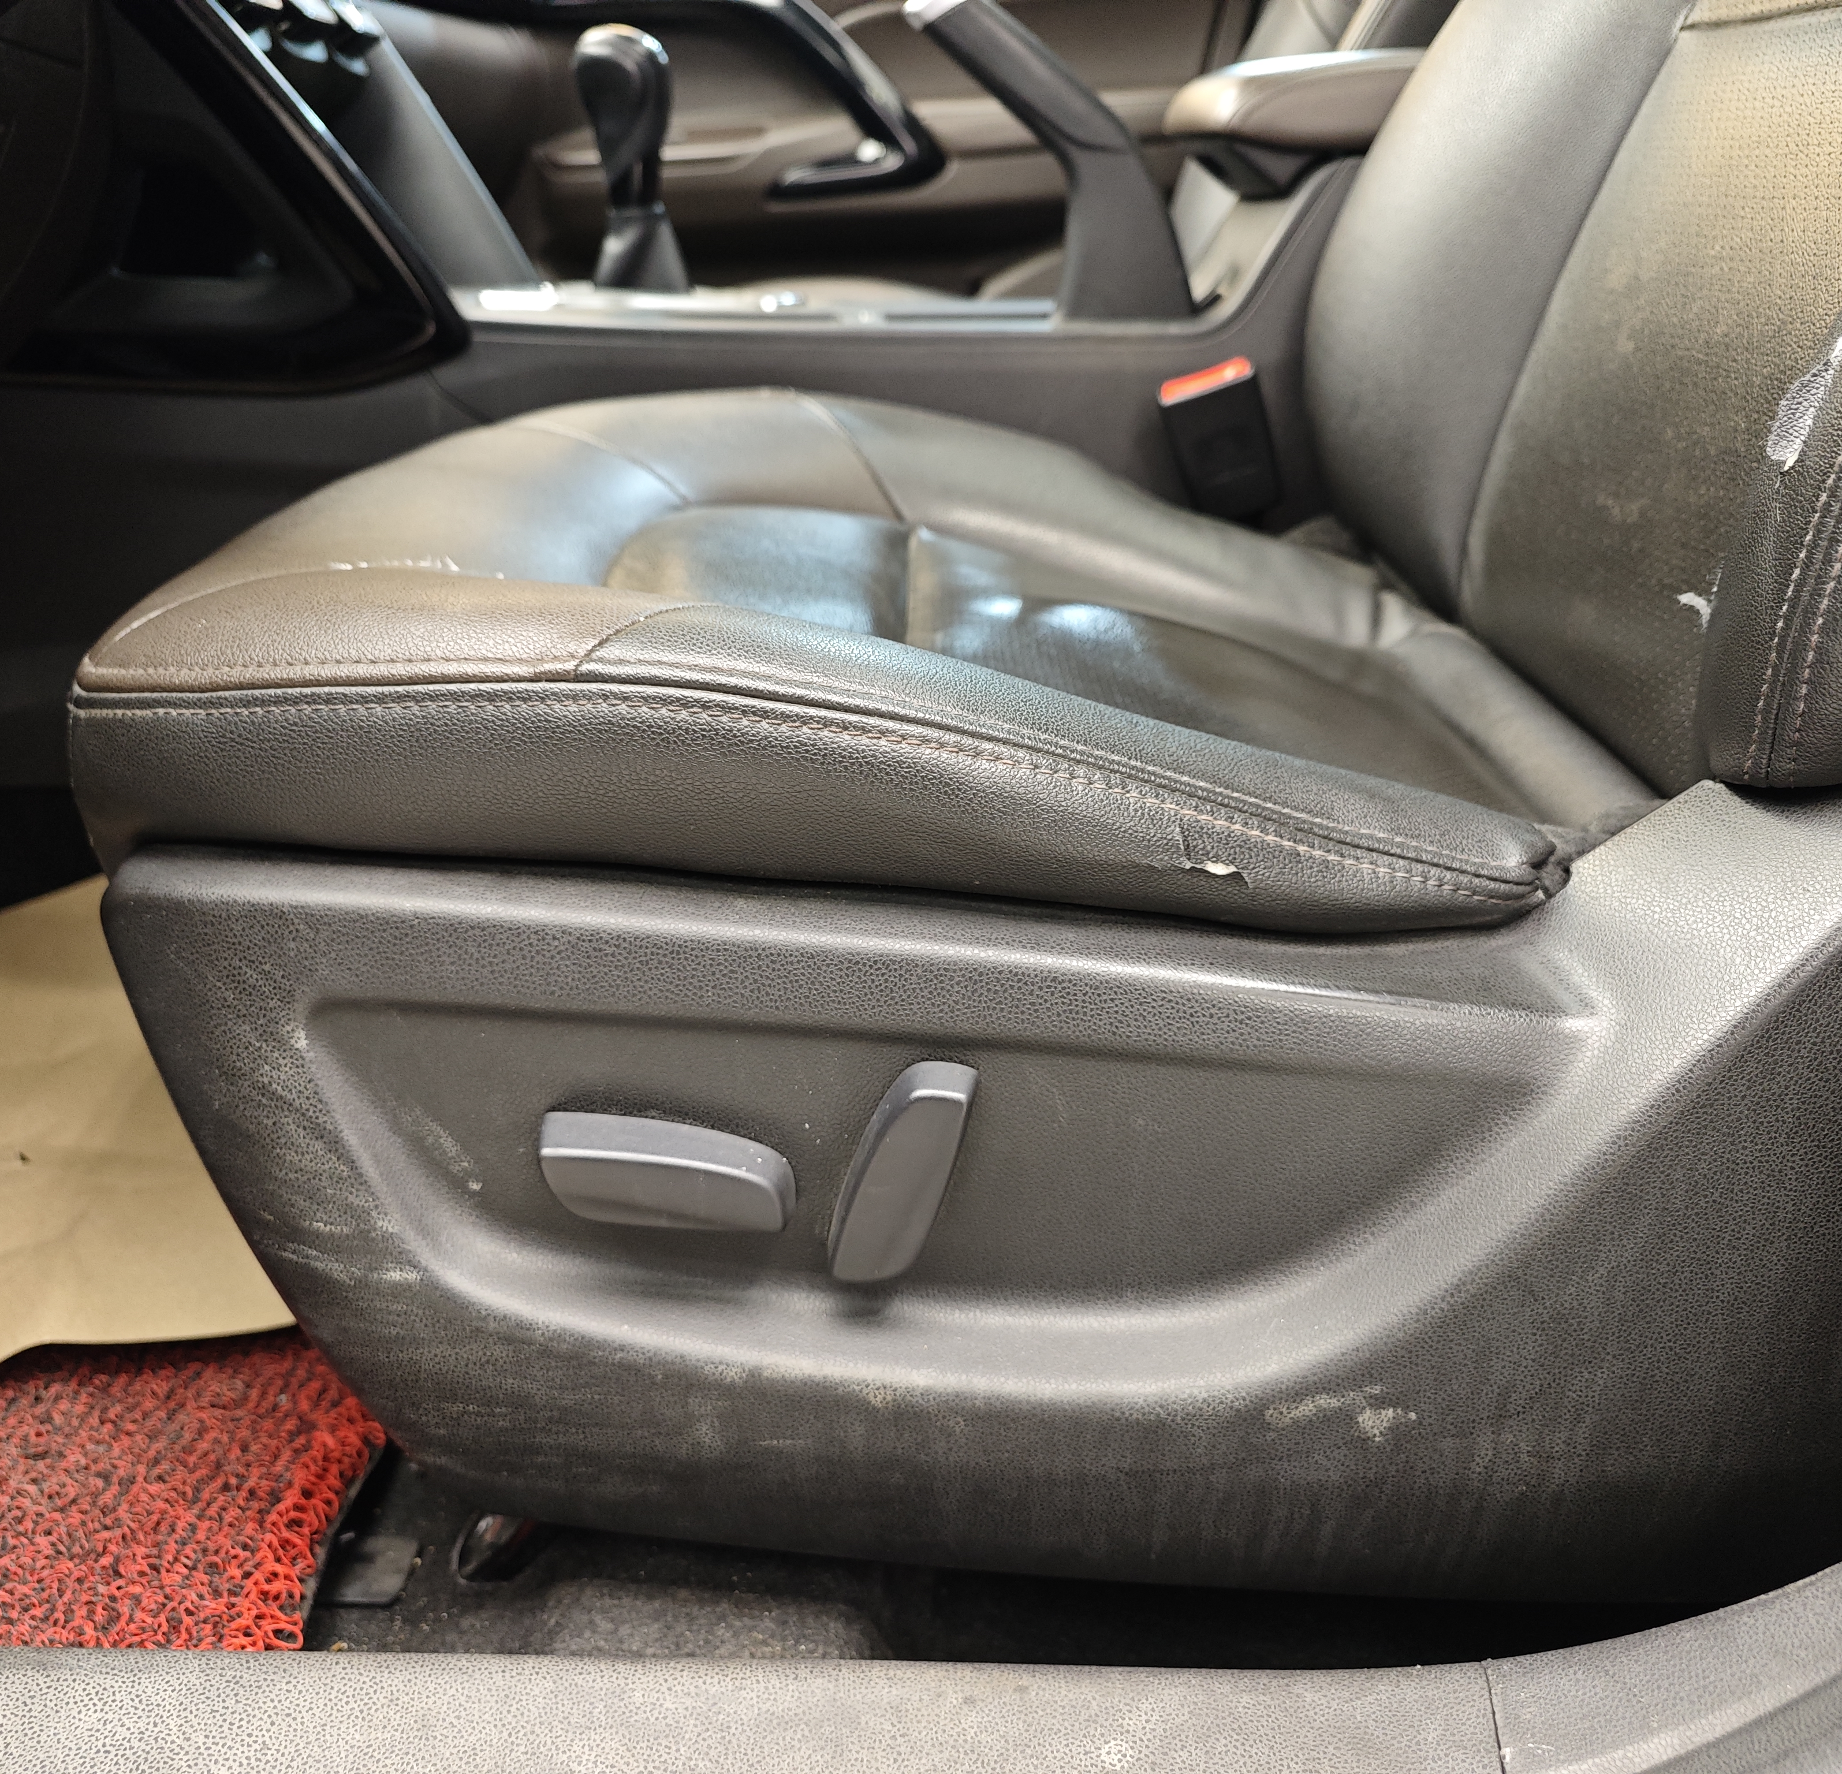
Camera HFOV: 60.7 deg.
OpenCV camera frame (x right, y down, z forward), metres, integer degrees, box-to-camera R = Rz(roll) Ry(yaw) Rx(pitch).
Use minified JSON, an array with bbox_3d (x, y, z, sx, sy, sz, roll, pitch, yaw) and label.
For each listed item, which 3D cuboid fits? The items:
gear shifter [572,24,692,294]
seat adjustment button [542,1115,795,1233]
[{"bbox_3d":[-0.180,-0.457,0.992,0.065,0.153,0.055,0,28,0],"label":"gear shifter"},{"bbox_3d":[-0.092,0.106,0.572,0.088,0.028,0.023,5,16,-1],"label":"seat adjustment button"}]

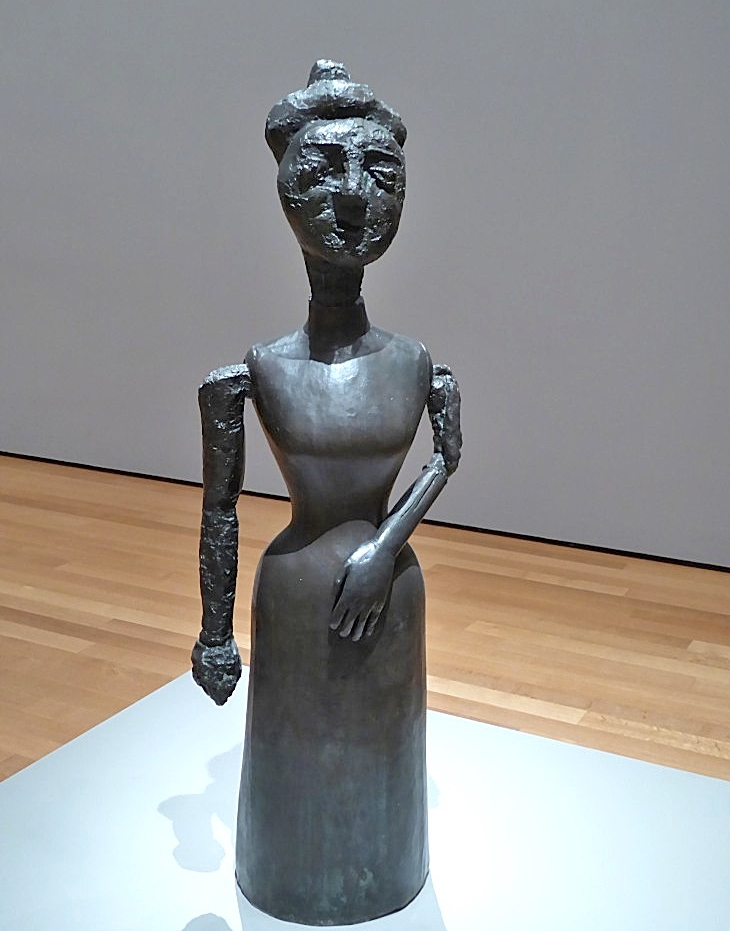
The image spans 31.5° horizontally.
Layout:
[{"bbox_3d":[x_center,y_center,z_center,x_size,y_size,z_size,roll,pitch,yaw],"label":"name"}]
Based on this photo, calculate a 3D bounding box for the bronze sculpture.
[{"bbox_3d":[-0.079,0.061,2.491,0.530,1.613,0.450,-1,14,-6],"label":"bronze sculpture"}]

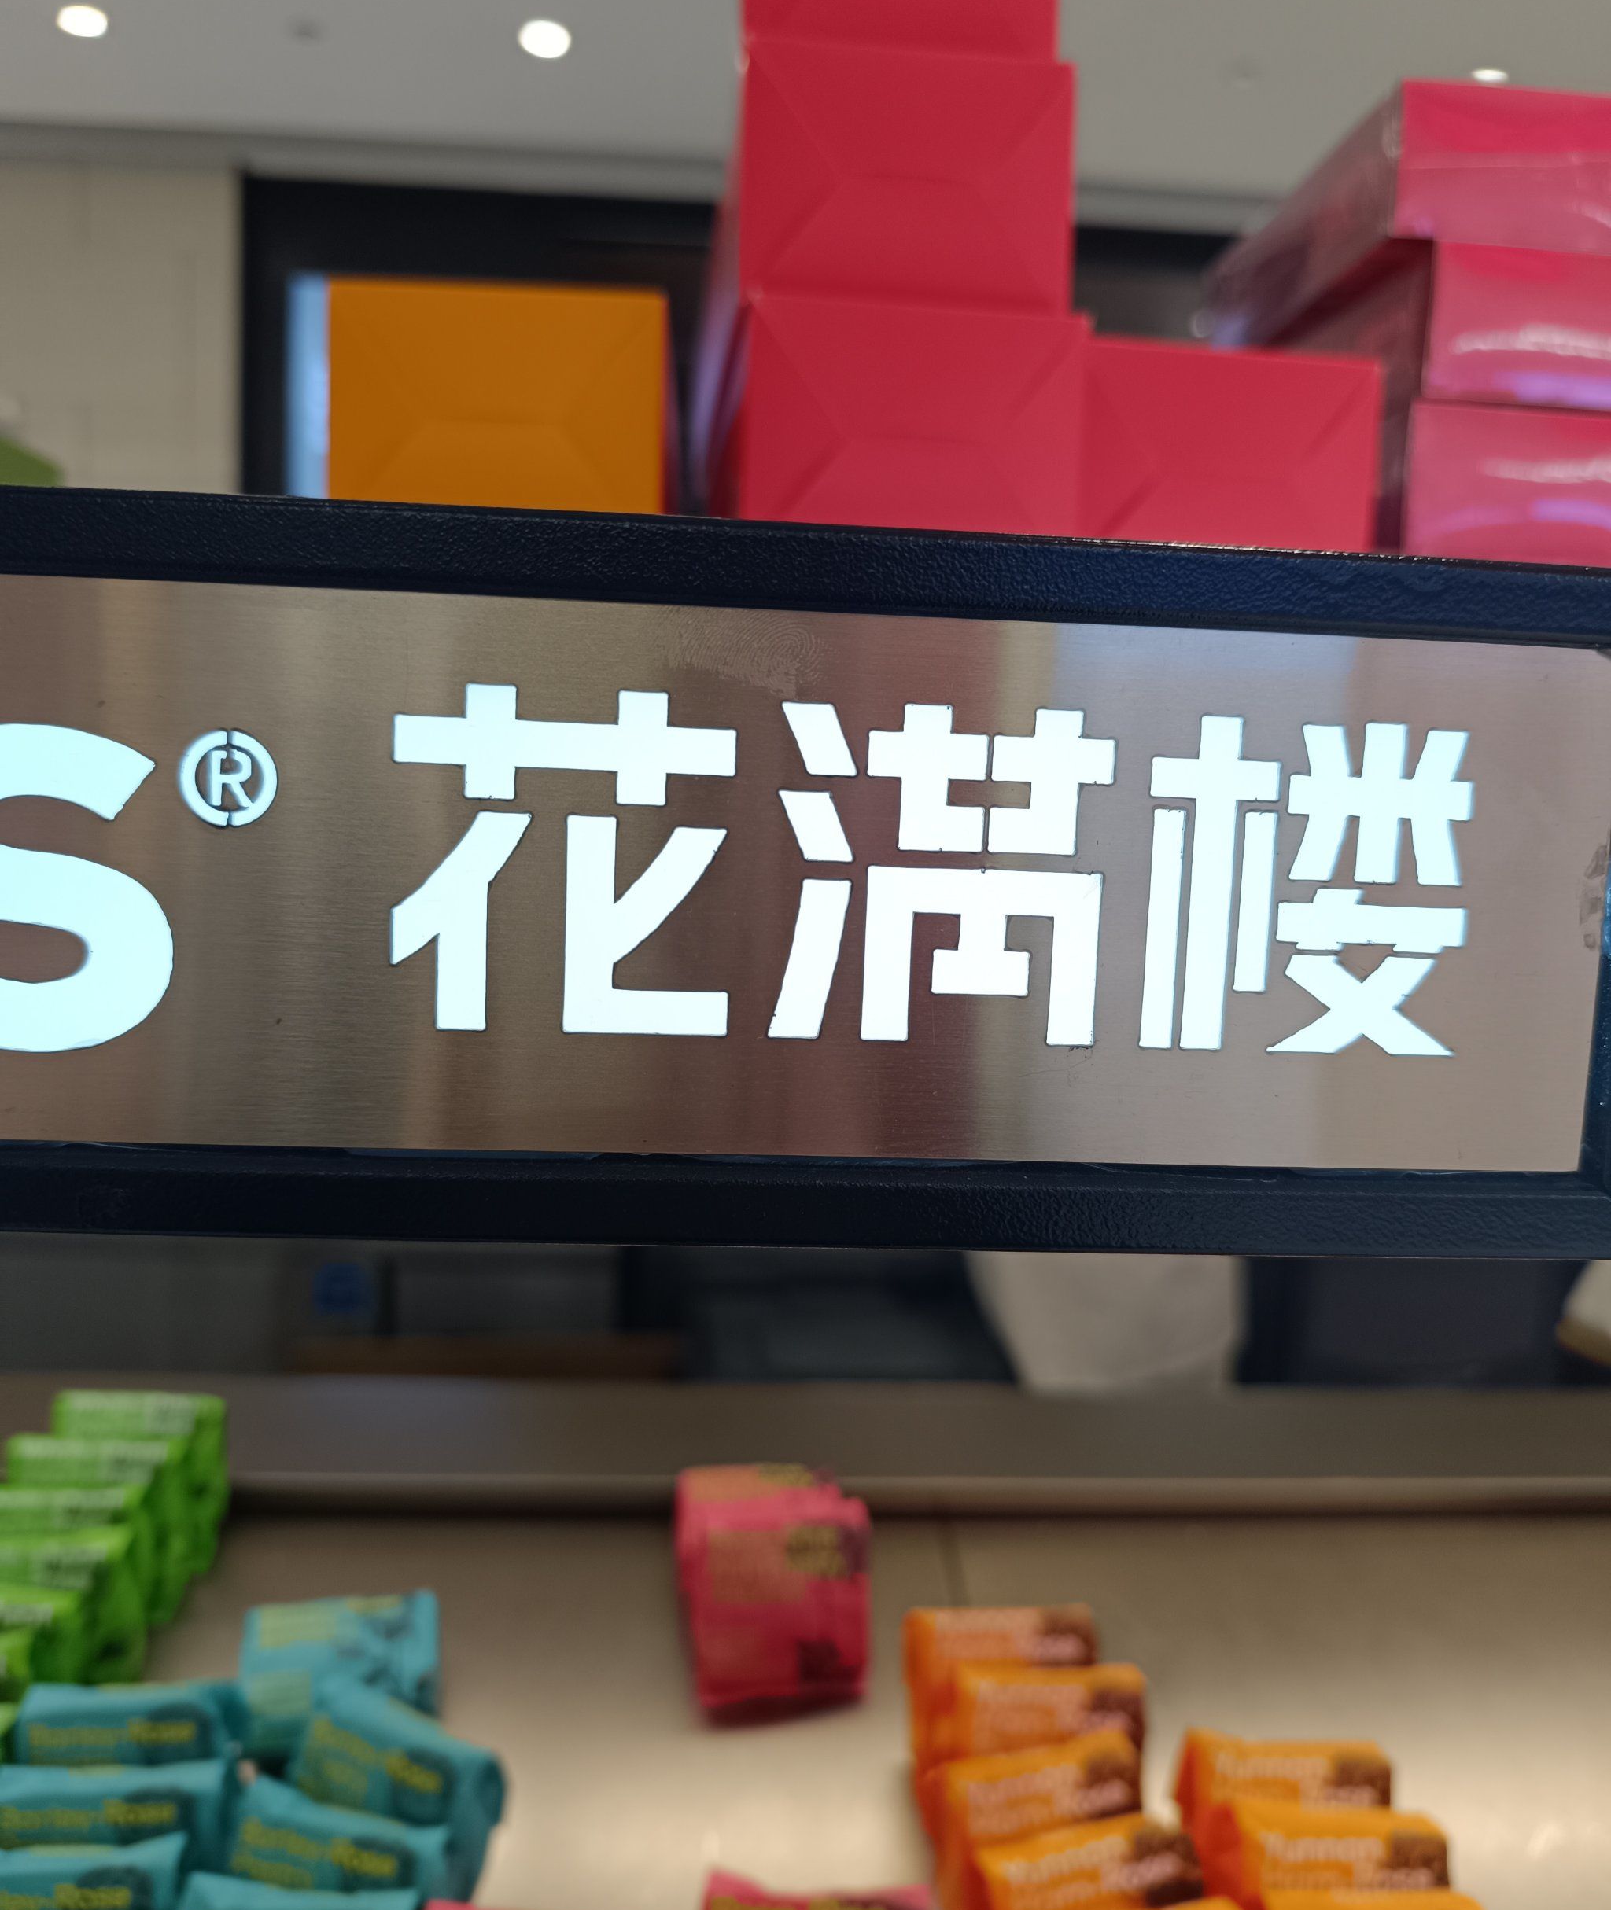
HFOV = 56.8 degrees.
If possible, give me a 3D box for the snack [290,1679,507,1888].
[{"bbox_3d":[-0.161,0.345,0.584,0.077,0.083,0.031,13,0,22],"label":"snack"}]

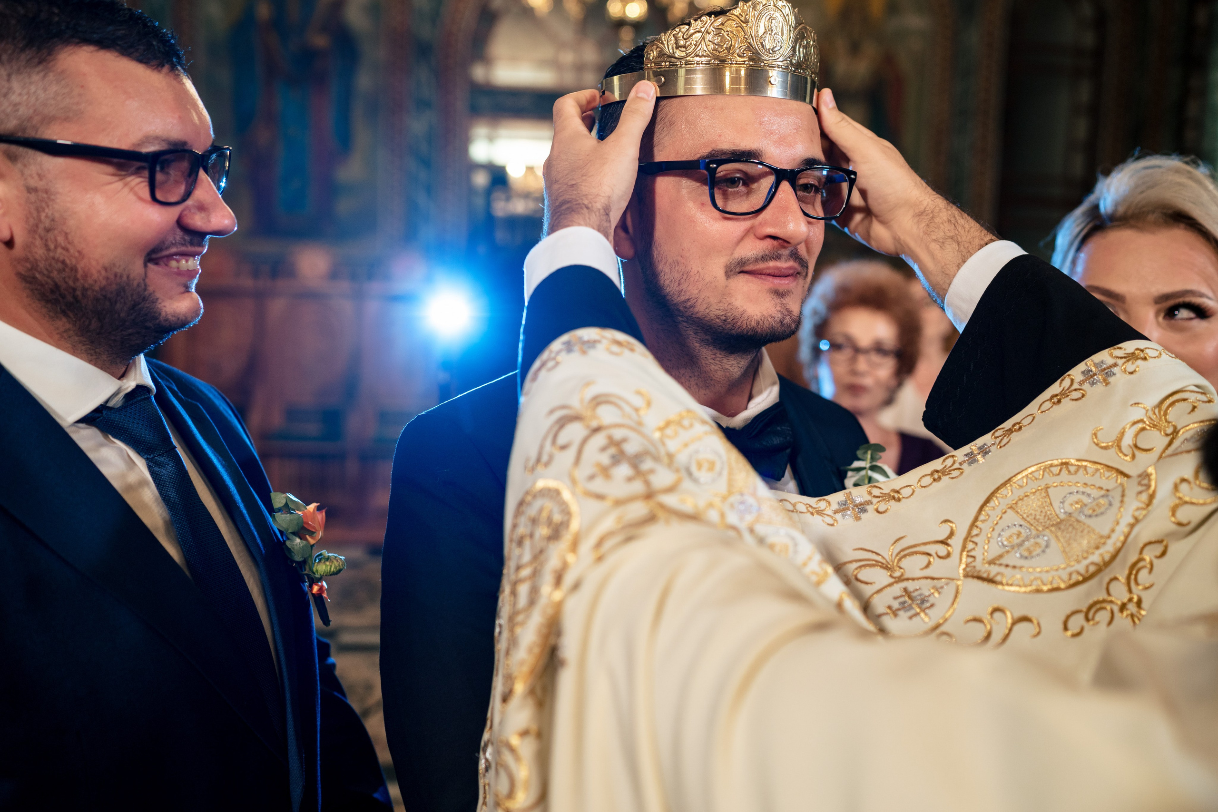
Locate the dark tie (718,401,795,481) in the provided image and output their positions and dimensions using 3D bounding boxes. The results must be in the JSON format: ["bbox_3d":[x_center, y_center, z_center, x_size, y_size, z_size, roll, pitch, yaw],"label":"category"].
[{"bbox_3d":[0.099,0.029,0.937,0.116,0.062,0.036,-2,7,-33],"label":"dark tie"}]

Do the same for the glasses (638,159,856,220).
[{"bbox_3d":[0.102,-0.170,0.944,0.141,0.046,0.145,-2,9,-27],"label":"glasses"}]

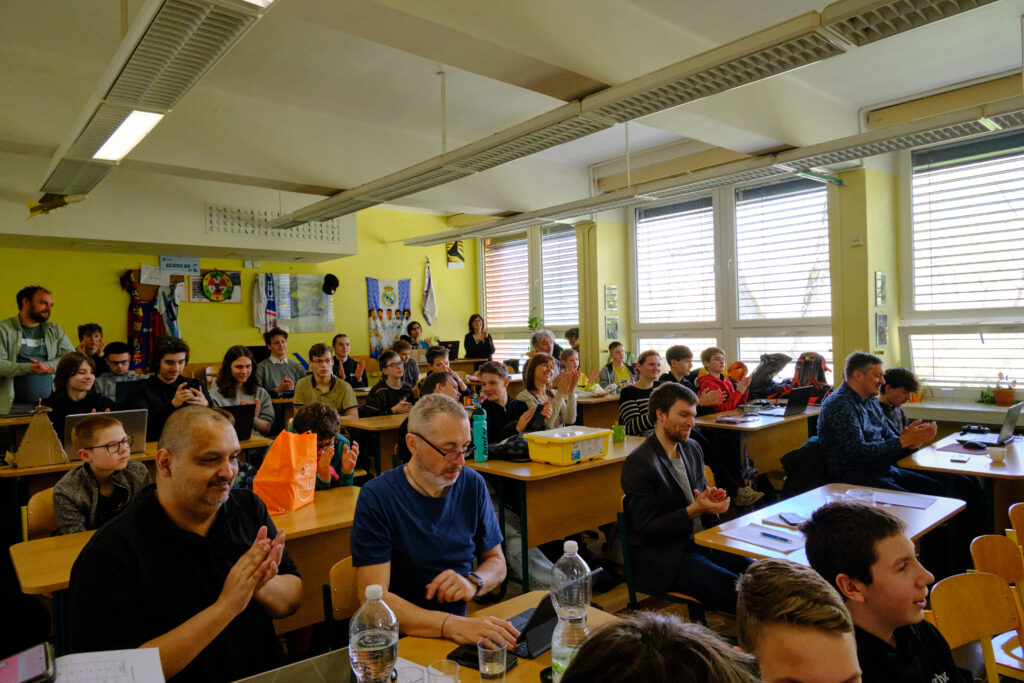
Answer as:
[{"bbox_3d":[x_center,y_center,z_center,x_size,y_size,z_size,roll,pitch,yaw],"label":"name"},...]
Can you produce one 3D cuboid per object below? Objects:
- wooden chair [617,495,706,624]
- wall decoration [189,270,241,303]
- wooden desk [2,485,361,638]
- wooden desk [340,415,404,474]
[{"bbox_3d":[0.803,1.111,2.974,0.410,0.810,0.480,-2,0,-42],"label":"wooden chair"},{"bbox_3d":[-3.413,-0.631,7.553,0.600,0.390,0.050,-2,0,-42],"label":"wall decoration"},{"bbox_3d":[-1.041,1.058,2.439,1.274,0.760,0.569,-2,0,-42],"label":"wooden desk"},{"bbox_3d":[-0.562,0.923,4.823,1.290,0.750,0.590,-2,1,-41],"label":"wooden desk"}]

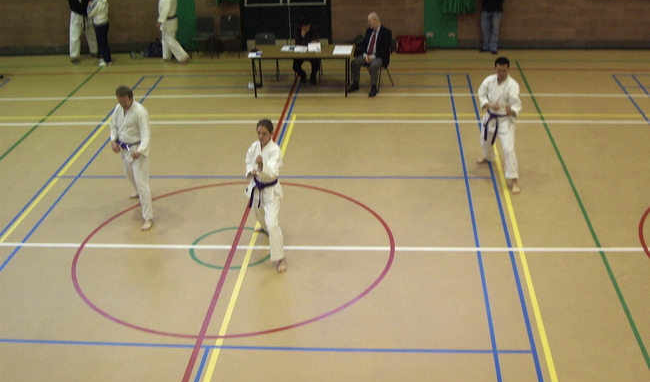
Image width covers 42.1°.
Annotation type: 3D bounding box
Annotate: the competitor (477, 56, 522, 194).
[{"bbox_3d":[2.306,-0.964,11.085,0.693,1.673,1.052,7,26,19],"label":"competitor"}]

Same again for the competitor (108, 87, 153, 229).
[{"bbox_3d":[-2.371,-0.489,10.202,0.620,1.690,0.980,4,25,12],"label":"competitor"}]

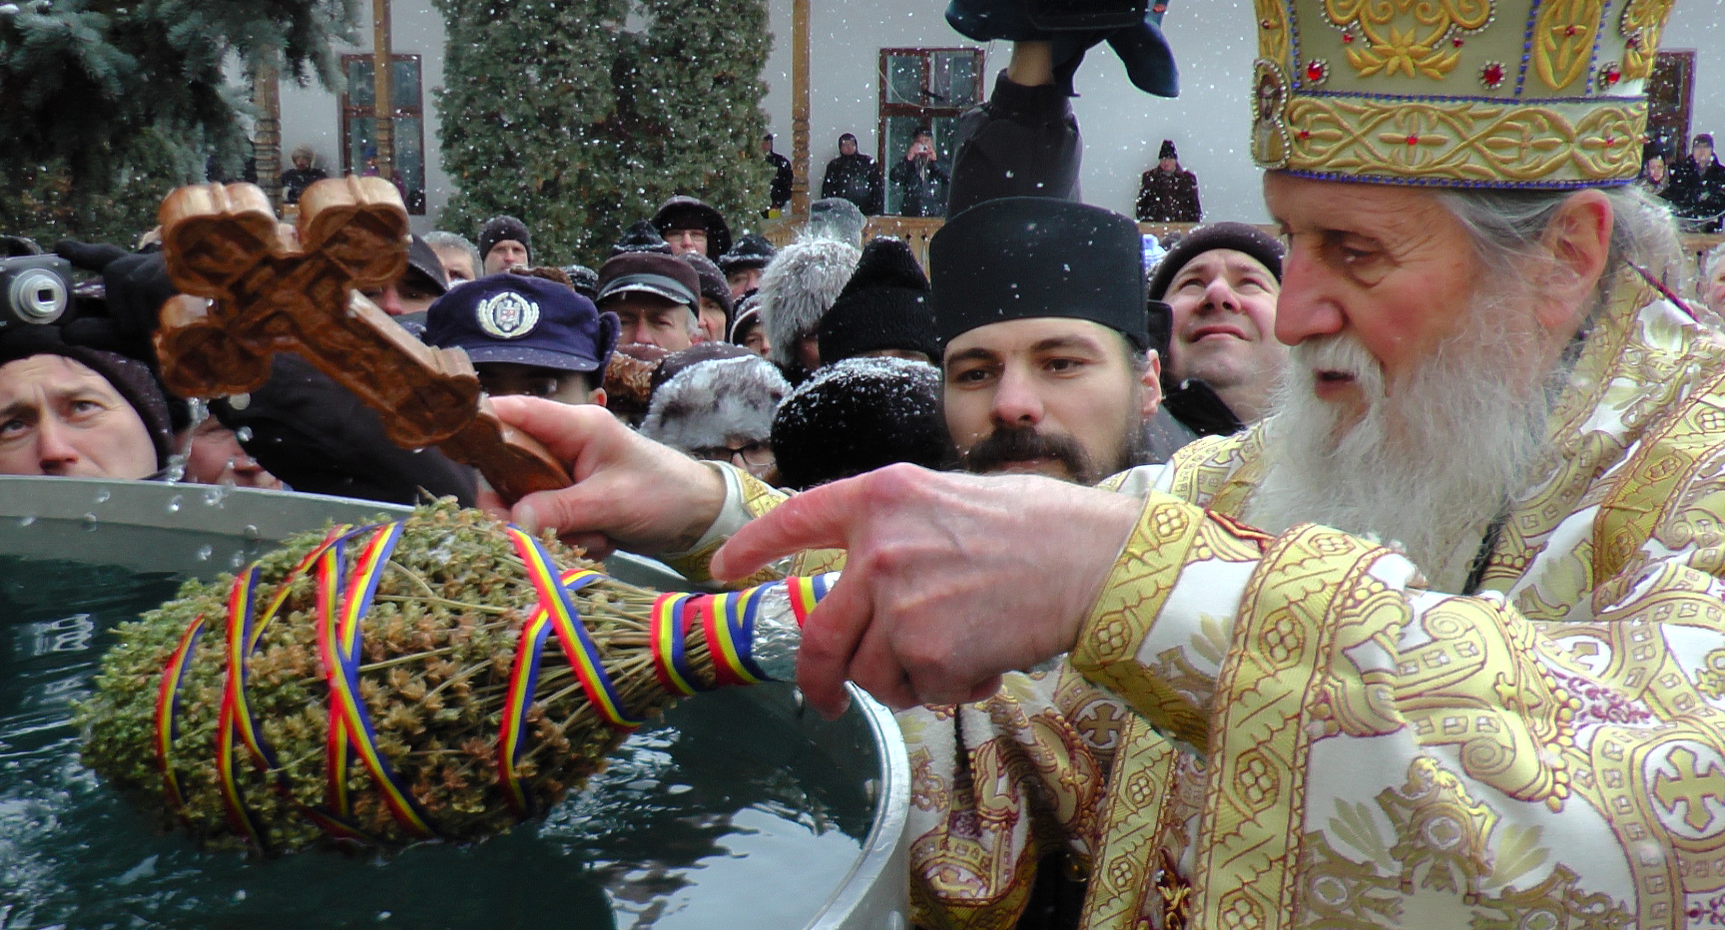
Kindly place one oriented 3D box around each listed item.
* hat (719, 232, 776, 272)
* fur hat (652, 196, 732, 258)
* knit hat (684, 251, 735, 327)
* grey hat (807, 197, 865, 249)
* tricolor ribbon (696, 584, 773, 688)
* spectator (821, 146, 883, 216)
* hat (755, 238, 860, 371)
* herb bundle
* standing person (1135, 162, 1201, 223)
[{"bbox_3d":[-0.395,-0.736,6.300,0.225,0.150,0.250,0,8,-5],"label":"hat"},{"bbox_3d":[-0.532,-0.743,5.600,0.250,0.200,0.260,1,8,3],"label":"fur hat"},{"bbox_3d":[-0.436,-0.454,4.700,0.205,0.190,0.240,1,8,0],"label":"knit hat"},{"bbox_3d":[-0.086,-0.831,6.200,0.200,0.190,0.230,-1,8,-17],"label":"grey hat"},{"bbox_3d":[-0.060,0.079,0.835,0.036,0.045,0.042,6,0,0],"label":"tricolor ribbon"},{"bbox_3d":[-0.137,-2.332,17.420,0.600,1.720,0.380,2,8,6],"label":"spectator"},{"bbox_3d":[-0.110,-0.365,4.000,0.250,0.270,0.270,1,8,0],"label":"hat"},{"bbox_3d":[-0.204,0.098,0.830,0.330,0.155,0.155,-6,0,0],"label":"herb bundle"},{"bbox_3d":[2.840,-2.151,16.822,0.600,1.750,0.380,2,8,10],"label":"standing person"}]

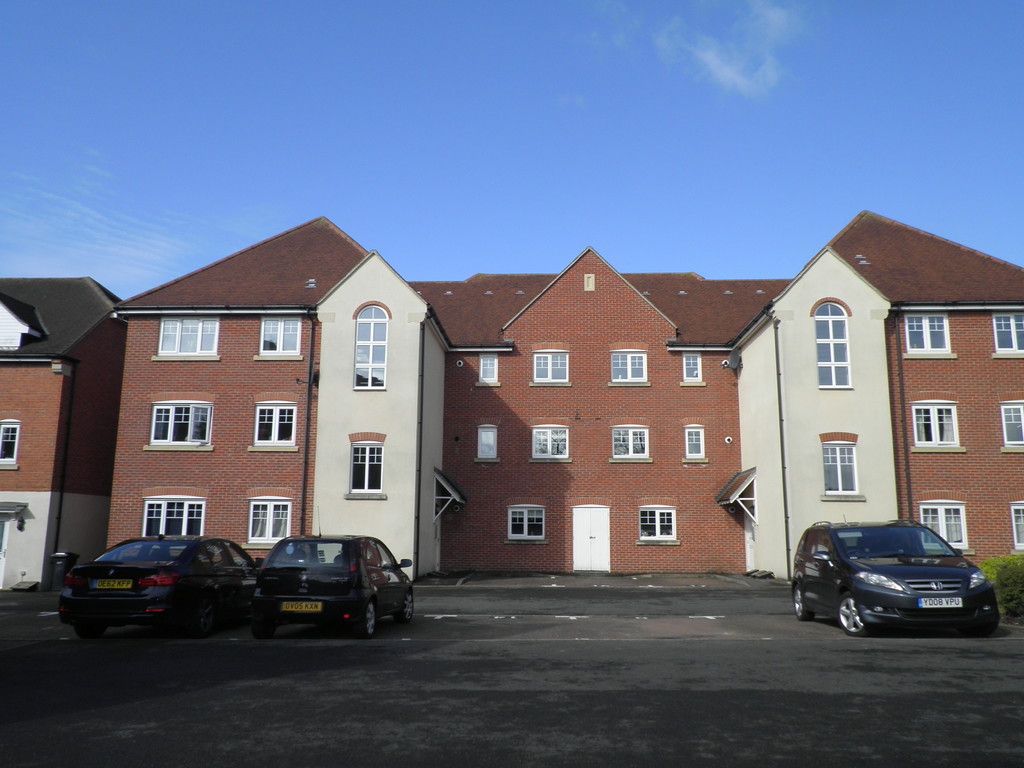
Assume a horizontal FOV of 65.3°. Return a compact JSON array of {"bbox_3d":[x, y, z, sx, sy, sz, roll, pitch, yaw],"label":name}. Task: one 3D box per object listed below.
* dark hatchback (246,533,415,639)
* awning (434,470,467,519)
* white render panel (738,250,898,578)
[{"bbox_3d":[-2.633,3.095,12.541,1.690,1.450,3.839,0,-11,5],"label":"dark hatchback"},{"bbox_3d":[-1.832,3.535,25.204,0.930,1.720,2.150,0,-10,3],"label":"awning"},{"bbox_3d":[8.841,1.066,23.615,3.060,9.170,4.600,0,-10,3],"label":"white render panel"}]

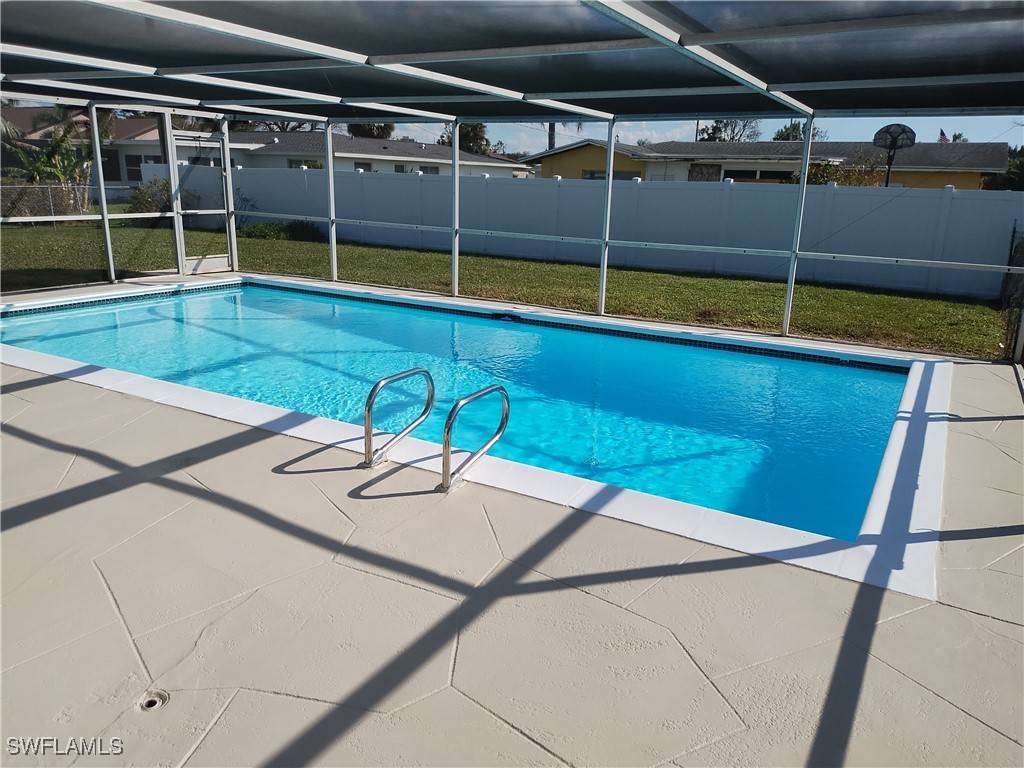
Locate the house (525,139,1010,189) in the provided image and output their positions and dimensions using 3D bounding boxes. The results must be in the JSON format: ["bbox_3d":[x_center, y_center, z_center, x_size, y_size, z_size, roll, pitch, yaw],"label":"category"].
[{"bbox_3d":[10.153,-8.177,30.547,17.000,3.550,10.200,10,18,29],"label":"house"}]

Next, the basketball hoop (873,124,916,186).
[{"bbox_3d":[10.991,-5.692,21.570,1.120,3.550,1.250,10,17,27],"label":"basketball hoop"}]

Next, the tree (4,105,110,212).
[{"bbox_3d":[-15.636,-7.768,25.481,3.300,3.700,3.200,-7,18,-30],"label":"tree"}]

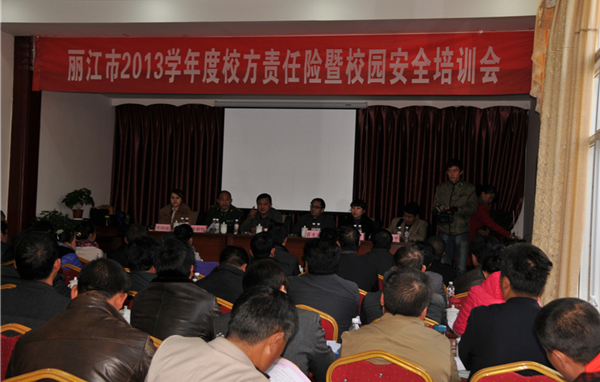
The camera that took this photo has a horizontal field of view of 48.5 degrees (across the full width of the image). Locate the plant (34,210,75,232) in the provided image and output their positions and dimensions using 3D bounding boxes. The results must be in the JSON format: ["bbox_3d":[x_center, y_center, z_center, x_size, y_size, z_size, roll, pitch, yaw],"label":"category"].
[{"bbox_3d":[-3.024,0.513,8.242,0.500,0.550,0.500,2,-2,10],"label":"plant"}]

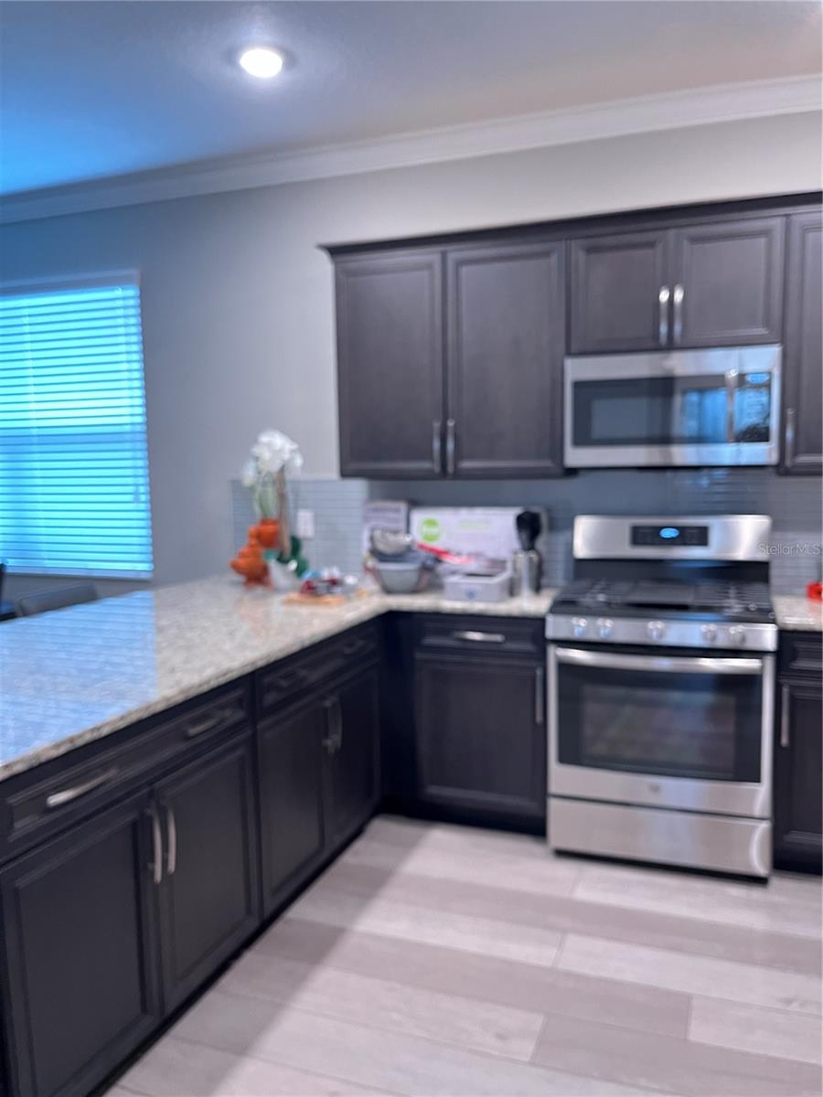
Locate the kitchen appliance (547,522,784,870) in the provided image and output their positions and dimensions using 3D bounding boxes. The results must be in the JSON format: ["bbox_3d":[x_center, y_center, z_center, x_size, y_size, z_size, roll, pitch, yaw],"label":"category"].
[{"bbox_3d":[0.959,0.508,3.157,0.760,1.220,0.710,1,6,20],"label":"kitchen appliance"}]

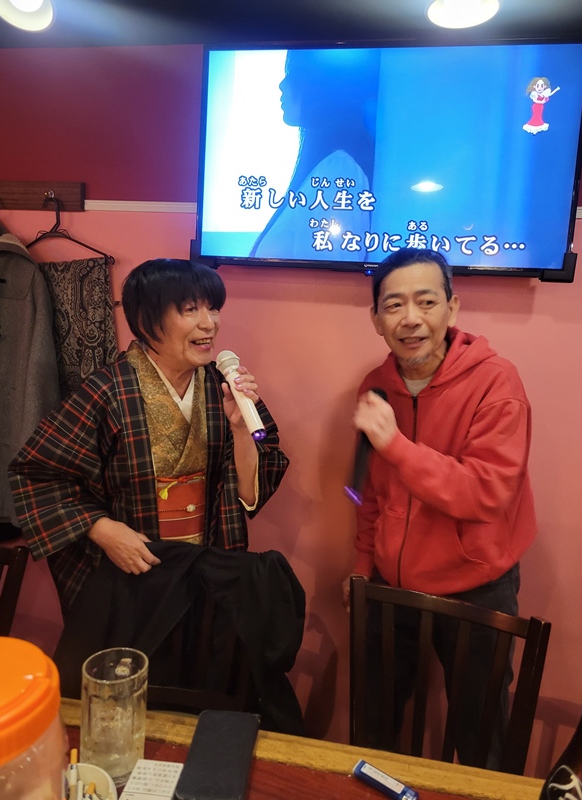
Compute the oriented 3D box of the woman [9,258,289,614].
[{"bbox_3d":[-0.340,0.484,1.390,0.560,1.610,0.380,0,8,-25],"label":"woman"}]

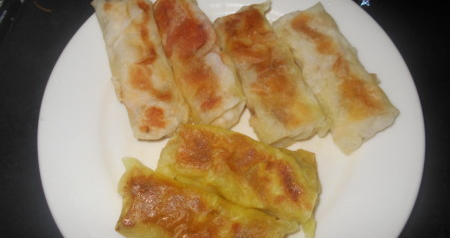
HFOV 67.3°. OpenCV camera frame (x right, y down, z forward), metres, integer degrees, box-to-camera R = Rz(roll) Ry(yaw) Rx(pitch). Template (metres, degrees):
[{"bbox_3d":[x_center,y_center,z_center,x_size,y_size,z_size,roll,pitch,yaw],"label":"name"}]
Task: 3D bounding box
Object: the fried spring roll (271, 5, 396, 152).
[{"bbox_3d":[0.081,-0.035,0.249,0.043,0.027,0.108,-26,76,-8],"label":"fried spring roll"}]

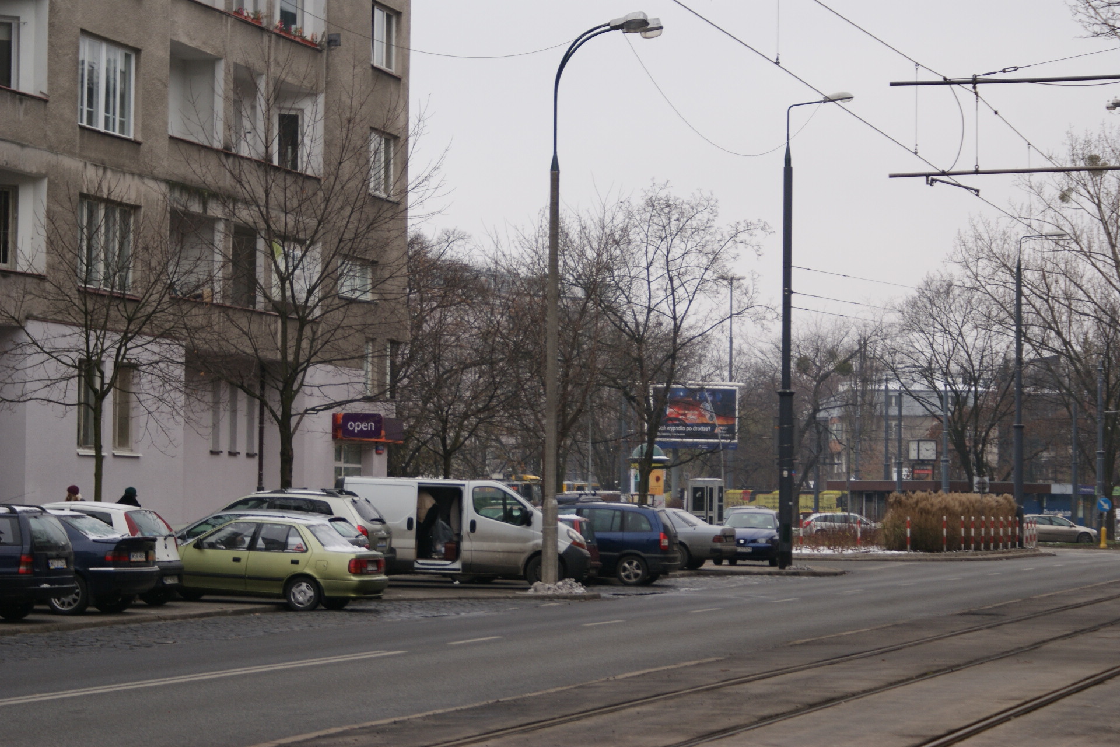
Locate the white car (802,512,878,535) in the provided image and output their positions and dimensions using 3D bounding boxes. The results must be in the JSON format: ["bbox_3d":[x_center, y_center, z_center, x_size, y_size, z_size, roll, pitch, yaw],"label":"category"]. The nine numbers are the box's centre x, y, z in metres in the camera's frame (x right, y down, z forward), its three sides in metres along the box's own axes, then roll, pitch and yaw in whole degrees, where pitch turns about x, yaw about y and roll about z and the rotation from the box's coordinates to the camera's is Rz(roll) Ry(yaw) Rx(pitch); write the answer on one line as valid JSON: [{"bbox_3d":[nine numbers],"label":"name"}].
[{"bbox_3d":[13.172,7.056,147.971,4.300,1.470,1.760,1,-2,3],"label":"white car"}]

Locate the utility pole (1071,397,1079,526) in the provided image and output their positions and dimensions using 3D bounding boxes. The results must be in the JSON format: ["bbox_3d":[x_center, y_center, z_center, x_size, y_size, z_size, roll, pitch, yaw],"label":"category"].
[{"bbox_3d":[29.007,5.325,184.000,0.310,7.591,0.310,1,-2,0],"label":"utility pole"}]

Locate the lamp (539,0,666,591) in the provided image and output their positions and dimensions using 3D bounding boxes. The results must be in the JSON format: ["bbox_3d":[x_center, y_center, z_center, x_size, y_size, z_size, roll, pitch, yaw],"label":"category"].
[{"bbox_3d":[0.745,-1.336,59.750,2.050,10.520,1.050,0,-2,17],"label":"lamp"}]

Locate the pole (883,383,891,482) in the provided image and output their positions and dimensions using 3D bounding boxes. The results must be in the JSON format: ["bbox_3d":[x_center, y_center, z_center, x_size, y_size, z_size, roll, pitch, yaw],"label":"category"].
[{"bbox_3d":[19.020,4.875,190.000,0.310,8.932,0.310,1,-2,0],"label":"pole"}]

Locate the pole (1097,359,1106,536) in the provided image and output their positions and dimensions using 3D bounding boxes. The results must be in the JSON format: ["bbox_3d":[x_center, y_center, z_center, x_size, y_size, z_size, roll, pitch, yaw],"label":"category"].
[{"bbox_3d":[24.024,3.449,145.000,0.330,8.060,0.330,1,-2,0],"label":"pole"}]

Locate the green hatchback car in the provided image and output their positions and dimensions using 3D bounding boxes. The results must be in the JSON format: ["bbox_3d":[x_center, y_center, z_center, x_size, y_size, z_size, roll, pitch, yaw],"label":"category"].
[{"bbox_3d":[-4.832,2.906,50.600,4.090,1.380,1.590,2,-2,16],"label":"green hatchback car"}]

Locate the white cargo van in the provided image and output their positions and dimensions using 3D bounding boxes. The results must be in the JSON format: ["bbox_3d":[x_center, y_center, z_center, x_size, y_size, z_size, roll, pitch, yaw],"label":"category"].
[{"bbox_3d":[-1.811,3.012,62.489,4.800,1.960,1.920,1,-2,0],"label":"white cargo van"}]

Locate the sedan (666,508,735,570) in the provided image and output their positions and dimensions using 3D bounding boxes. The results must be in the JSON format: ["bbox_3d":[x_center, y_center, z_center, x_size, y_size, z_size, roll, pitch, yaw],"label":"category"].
[{"bbox_3d":[1.887,3.960,78.398,4.660,1.420,1.740,0,-2,17],"label":"sedan"}]

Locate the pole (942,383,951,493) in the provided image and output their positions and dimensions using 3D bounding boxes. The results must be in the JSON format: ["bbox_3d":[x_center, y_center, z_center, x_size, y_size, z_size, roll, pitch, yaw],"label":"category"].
[{"bbox_3d":[19.020,4.271,161.000,0.330,7.763,0.330,1,-2,0],"label":"pole"}]

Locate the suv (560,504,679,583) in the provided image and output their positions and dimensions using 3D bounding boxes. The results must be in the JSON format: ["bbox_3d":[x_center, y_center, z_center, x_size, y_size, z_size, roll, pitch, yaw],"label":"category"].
[{"bbox_3d":[0.135,3.481,67.200,4.320,1.670,1.742,1,-2,13],"label":"suv"}]

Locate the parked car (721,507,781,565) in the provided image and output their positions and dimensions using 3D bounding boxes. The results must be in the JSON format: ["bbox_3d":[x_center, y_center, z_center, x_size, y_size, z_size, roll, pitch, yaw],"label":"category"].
[{"bbox_3d":[5.023,4.234,84.449,1.690,1.440,3.970,0,-2,13],"label":"parked car"}]

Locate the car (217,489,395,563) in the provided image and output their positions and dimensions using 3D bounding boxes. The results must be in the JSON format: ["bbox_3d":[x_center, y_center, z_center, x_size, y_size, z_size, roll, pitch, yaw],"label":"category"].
[{"bbox_3d":[-5.180,2.841,56.335,4.450,1.700,1.820,0,-2,17],"label":"car"}]

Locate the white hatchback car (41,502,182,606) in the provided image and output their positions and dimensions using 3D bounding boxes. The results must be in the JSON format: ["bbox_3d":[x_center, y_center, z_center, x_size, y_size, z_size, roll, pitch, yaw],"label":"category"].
[{"bbox_3d":[-7.220,2.525,45.829,3.760,1.450,1.625,0,-2,15],"label":"white hatchback car"}]

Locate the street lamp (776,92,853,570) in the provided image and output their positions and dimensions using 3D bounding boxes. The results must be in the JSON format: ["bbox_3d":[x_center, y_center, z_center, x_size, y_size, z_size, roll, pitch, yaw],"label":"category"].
[{"bbox_3d":[6.304,-1.049,80.228,1.800,11.710,0.380,0,-2,17],"label":"street lamp"}]

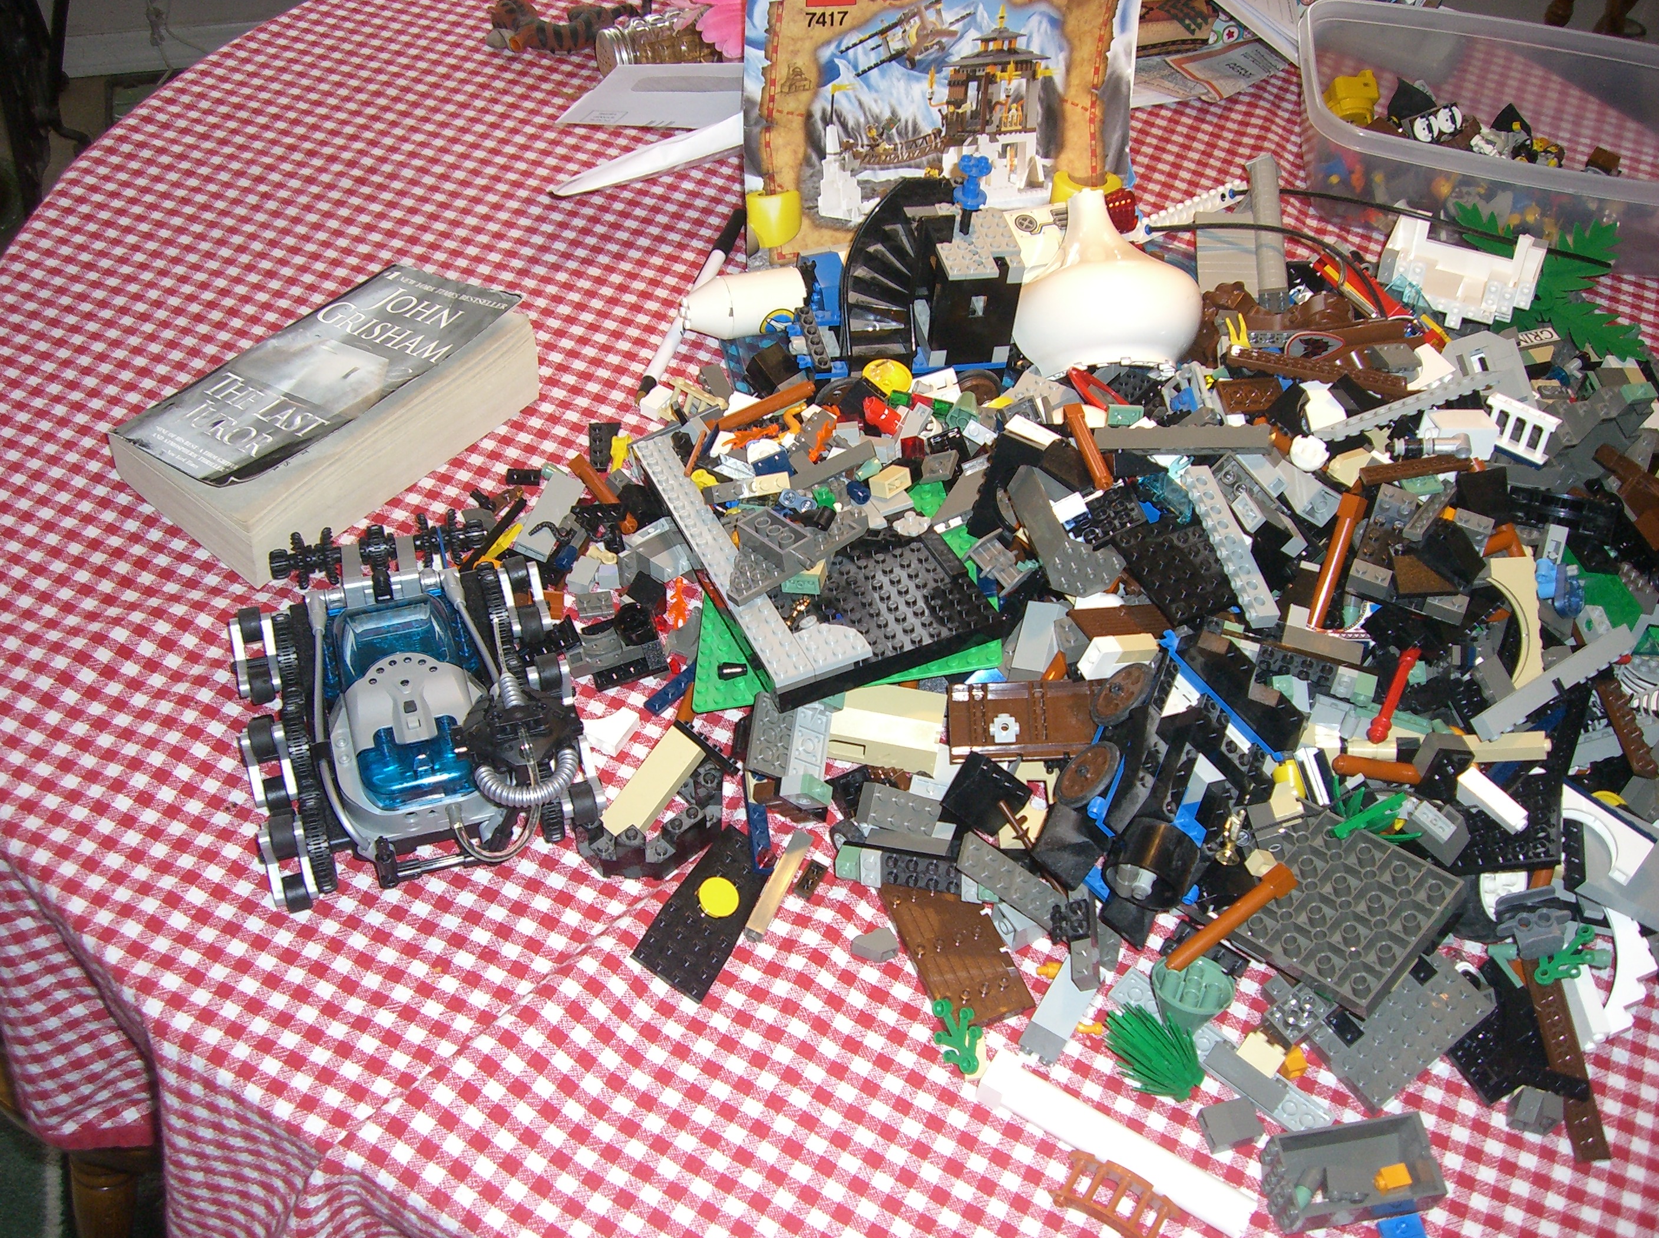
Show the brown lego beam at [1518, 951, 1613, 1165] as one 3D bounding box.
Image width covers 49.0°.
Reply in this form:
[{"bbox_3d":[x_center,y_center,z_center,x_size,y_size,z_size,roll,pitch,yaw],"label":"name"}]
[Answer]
[{"bbox_3d":[0.268,0.159,0.662,0.009,0.011,0.080,2,48,0],"label":"brown lego beam"}]

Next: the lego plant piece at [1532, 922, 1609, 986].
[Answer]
[{"bbox_3d":[0.280,0.127,0.688,0.028,0.008,0.019,-14,50,-15],"label":"lego plant piece"}]

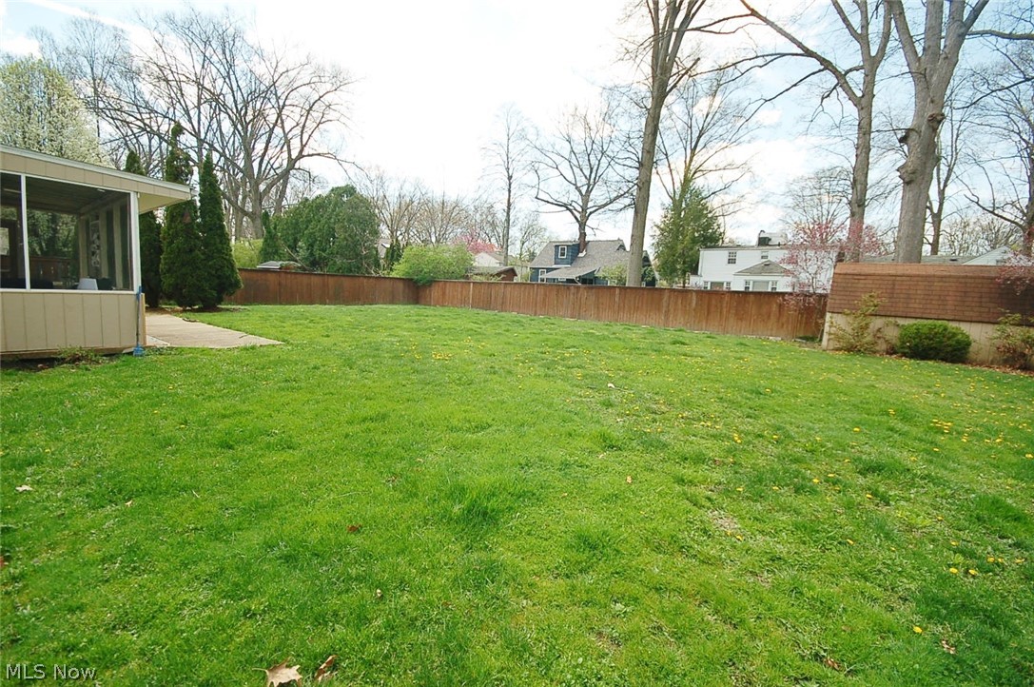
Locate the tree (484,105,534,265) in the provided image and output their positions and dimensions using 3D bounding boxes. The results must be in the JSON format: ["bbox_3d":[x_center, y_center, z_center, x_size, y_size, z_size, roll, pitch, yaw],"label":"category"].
[{"bbox_3d":[-1.106,-16.138,50.364,5.750,22.108,5.577,2,7,-2],"label":"tree"}]

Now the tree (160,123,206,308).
[{"bbox_3d":[-14.008,-5.281,18.061,1.634,7.593,1.585,-3,9,-37],"label":"tree"}]

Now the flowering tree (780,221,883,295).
[{"bbox_3d":[12.347,-2.424,17.055,3.539,4.695,3.362,8,9,35],"label":"flowering tree"}]

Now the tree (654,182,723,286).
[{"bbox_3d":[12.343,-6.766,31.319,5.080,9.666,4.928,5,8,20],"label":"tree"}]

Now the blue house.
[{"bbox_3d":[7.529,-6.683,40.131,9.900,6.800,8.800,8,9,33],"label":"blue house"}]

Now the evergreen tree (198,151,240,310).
[{"bbox_3d":[-12.582,-4.655,18.132,1.571,6.470,1.524,-2,9,-34],"label":"evergreen tree"}]

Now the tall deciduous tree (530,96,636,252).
[{"bbox_3d":[7.716,-16.541,51.267,11.893,23.517,11.536,4,7,7],"label":"tall deciduous tree"}]

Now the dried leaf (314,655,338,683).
[{"bbox_3d":[-0.739,1.254,1.665,0.060,0.050,0.102,7,8,30],"label":"dried leaf"}]

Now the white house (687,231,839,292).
[{"bbox_3d":[22.868,-6.117,39.889,10.500,7.200,8.600,7,9,32],"label":"white house"}]

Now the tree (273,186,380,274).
[{"bbox_3d":[-14.382,-7.556,32.391,7.601,8.417,7.221,-1,8,-24],"label":"tree"}]

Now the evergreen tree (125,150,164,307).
[{"bbox_3d":[-15.712,-4.773,18.137,1.437,6.405,1.393,-4,10,-40],"label":"evergreen tree"}]

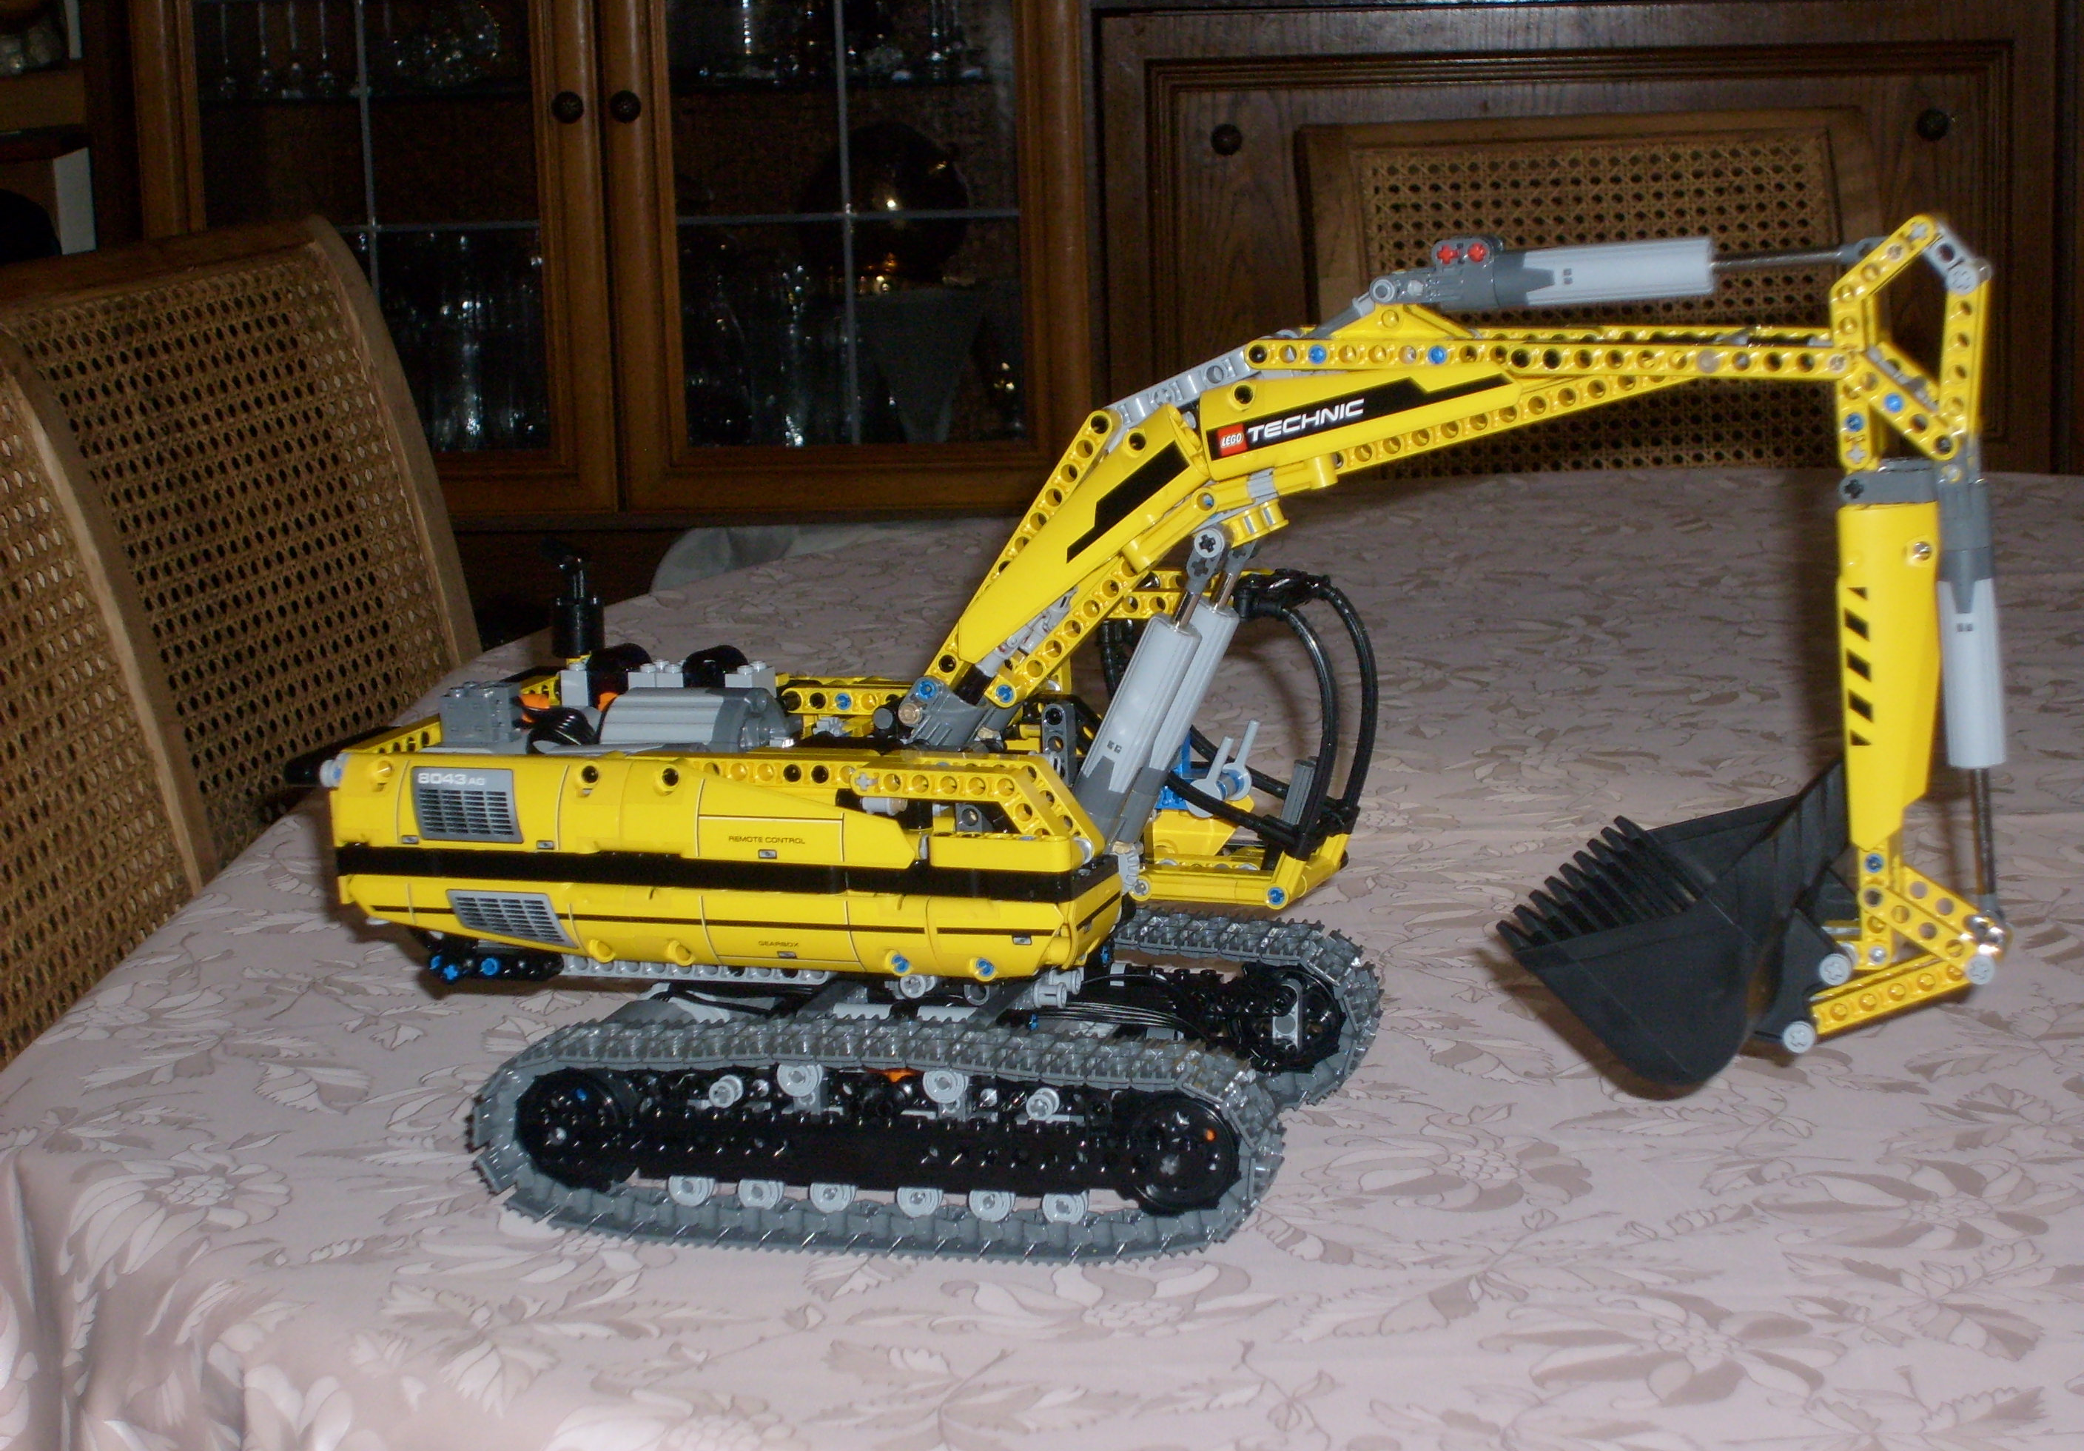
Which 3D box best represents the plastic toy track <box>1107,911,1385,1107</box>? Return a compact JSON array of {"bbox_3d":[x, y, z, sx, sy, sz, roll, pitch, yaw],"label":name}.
[{"bbox_3d":[-0.007,0.083,1.291,0.215,0.048,0.040,1,11,15],"label":"plastic toy track"}]

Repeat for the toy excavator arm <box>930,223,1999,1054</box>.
[{"bbox_3d":[0.103,-0.029,1.145,0.303,0.215,0.060,2,11,21],"label":"toy excavator arm"}]

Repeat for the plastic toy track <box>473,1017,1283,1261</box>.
[{"bbox_3d":[-0.044,0.109,1.153,0.215,0.048,0.040,1,11,15],"label":"plastic toy track"}]

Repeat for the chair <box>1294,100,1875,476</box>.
[{"bbox_3d":[0.438,0.129,2.635,0.460,0.955,0.550,-4,11,-15],"label":"chair"}]

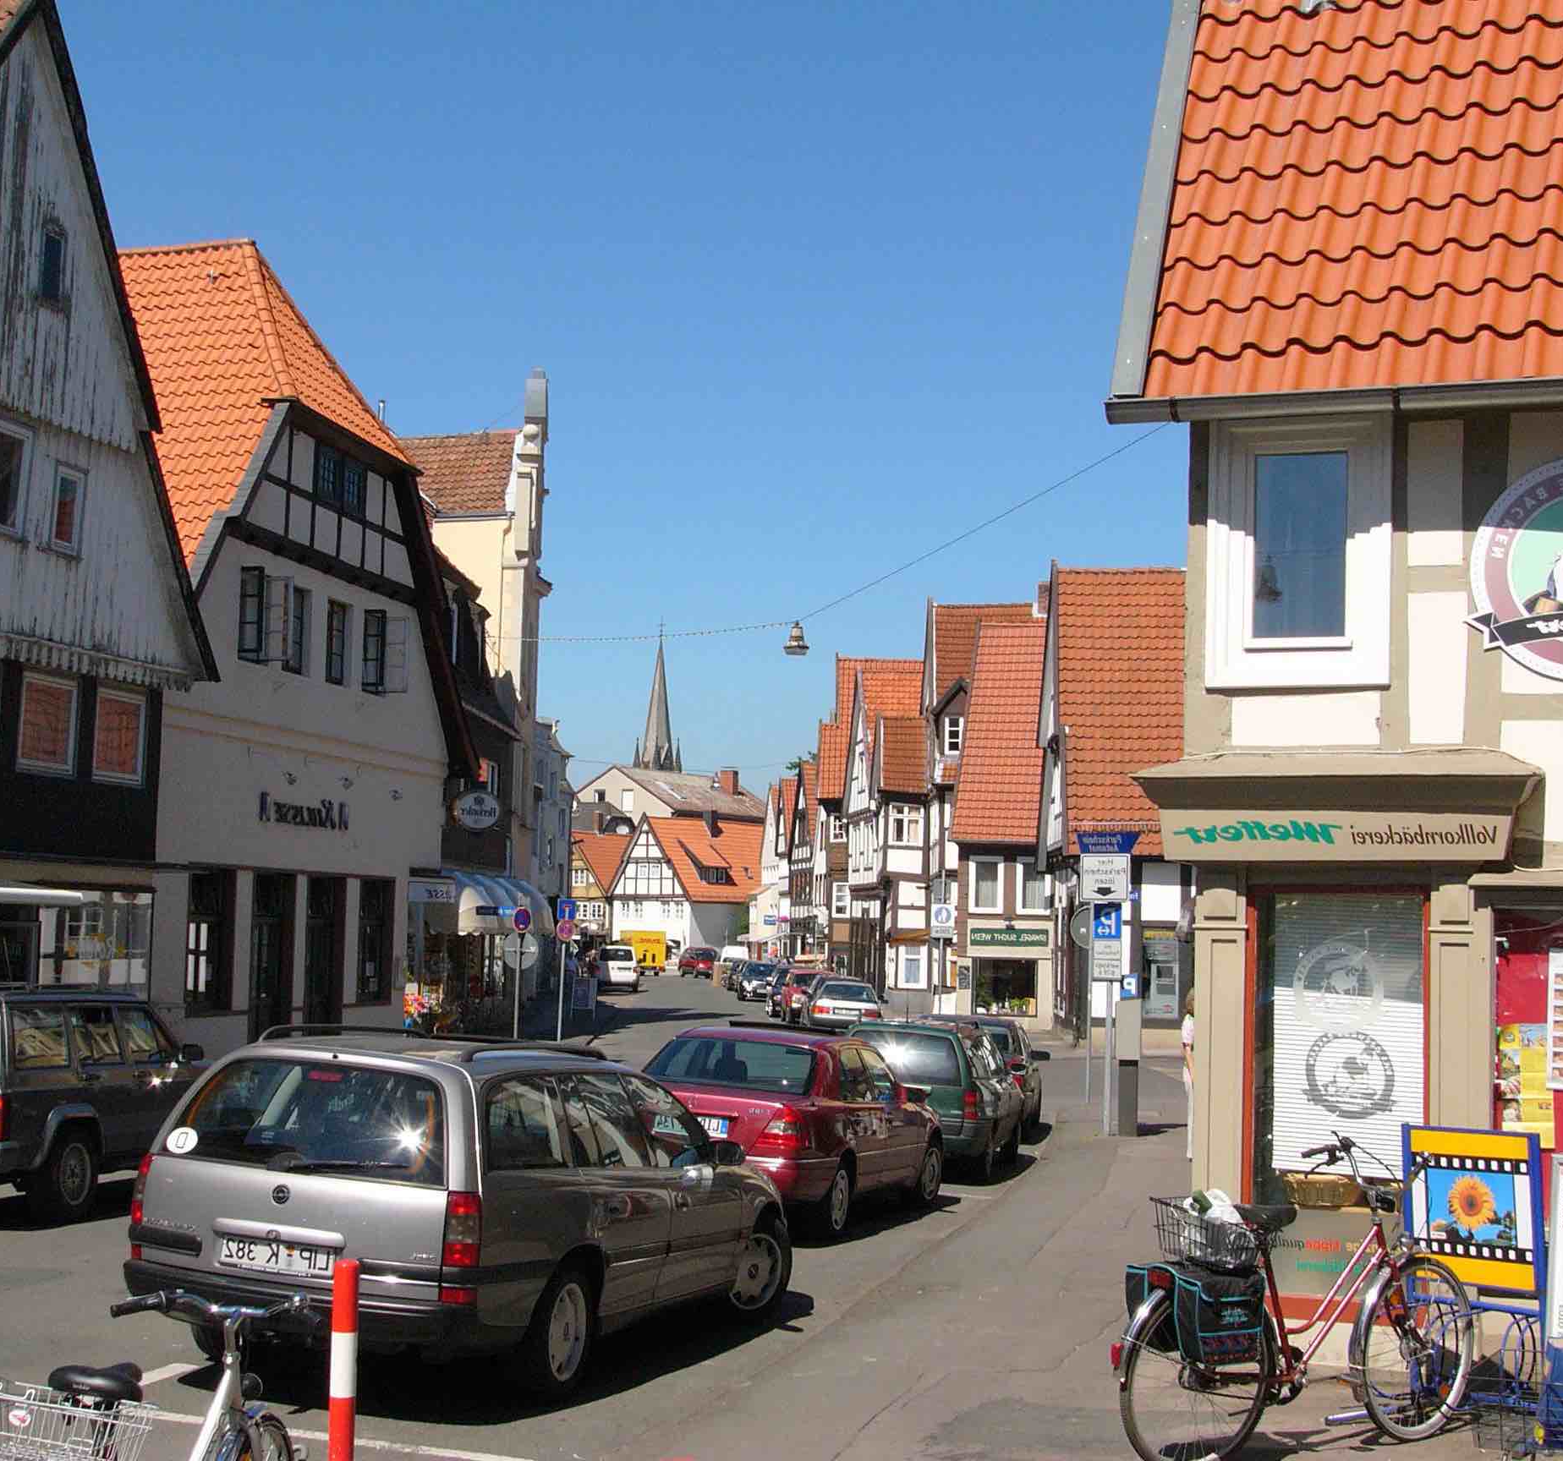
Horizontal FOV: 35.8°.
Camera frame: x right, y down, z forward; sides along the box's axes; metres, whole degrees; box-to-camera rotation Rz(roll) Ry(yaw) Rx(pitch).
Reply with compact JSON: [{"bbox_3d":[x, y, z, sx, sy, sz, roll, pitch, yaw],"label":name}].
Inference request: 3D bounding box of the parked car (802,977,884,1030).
[{"bbox_3d":[1.479,6.516,56.000,1.700,1.400,4.400,1,-5,2],"label":"parked car"}]

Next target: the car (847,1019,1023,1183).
[{"bbox_3d":[1.446,3.719,24.452,1.700,1.520,4.280,1,-5,10],"label":"car"}]

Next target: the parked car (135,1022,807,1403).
[{"bbox_3d":[-1.299,2.257,11.862,1.770,1.520,4.740,1,-6,17],"label":"parked car"}]

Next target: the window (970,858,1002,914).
[{"bbox_3d":[4.804,3.657,57.000,0.760,1.330,0.150,1,-5,8],"label":"window"}]

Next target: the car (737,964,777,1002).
[{"bbox_3d":[-0.792,9.379,90.000,1.690,1.420,4.200,2,-5,-4],"label":"car"}]

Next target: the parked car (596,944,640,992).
[{"bbox_3d":[-7.100,10.447,106.000,1.840,1.940,4.750,2,-5,-4],"label":"parked car"}]

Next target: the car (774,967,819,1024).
[{"bbox_3d":[0.864,7.366,67.000,1.680,1.420,4.100,2,-5,-3],"label":"car"}]

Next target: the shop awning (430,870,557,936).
[{"bbox_3d":[-5.000,3.134,43.250,0.850,1.080,6.500,1,-5,4],"label":"shop awning"}]

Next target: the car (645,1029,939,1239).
[{"bbox_3d":[0.033,3.010,18.457,1.720,1.430,4.490,1,-6,17],"label":"car"}]

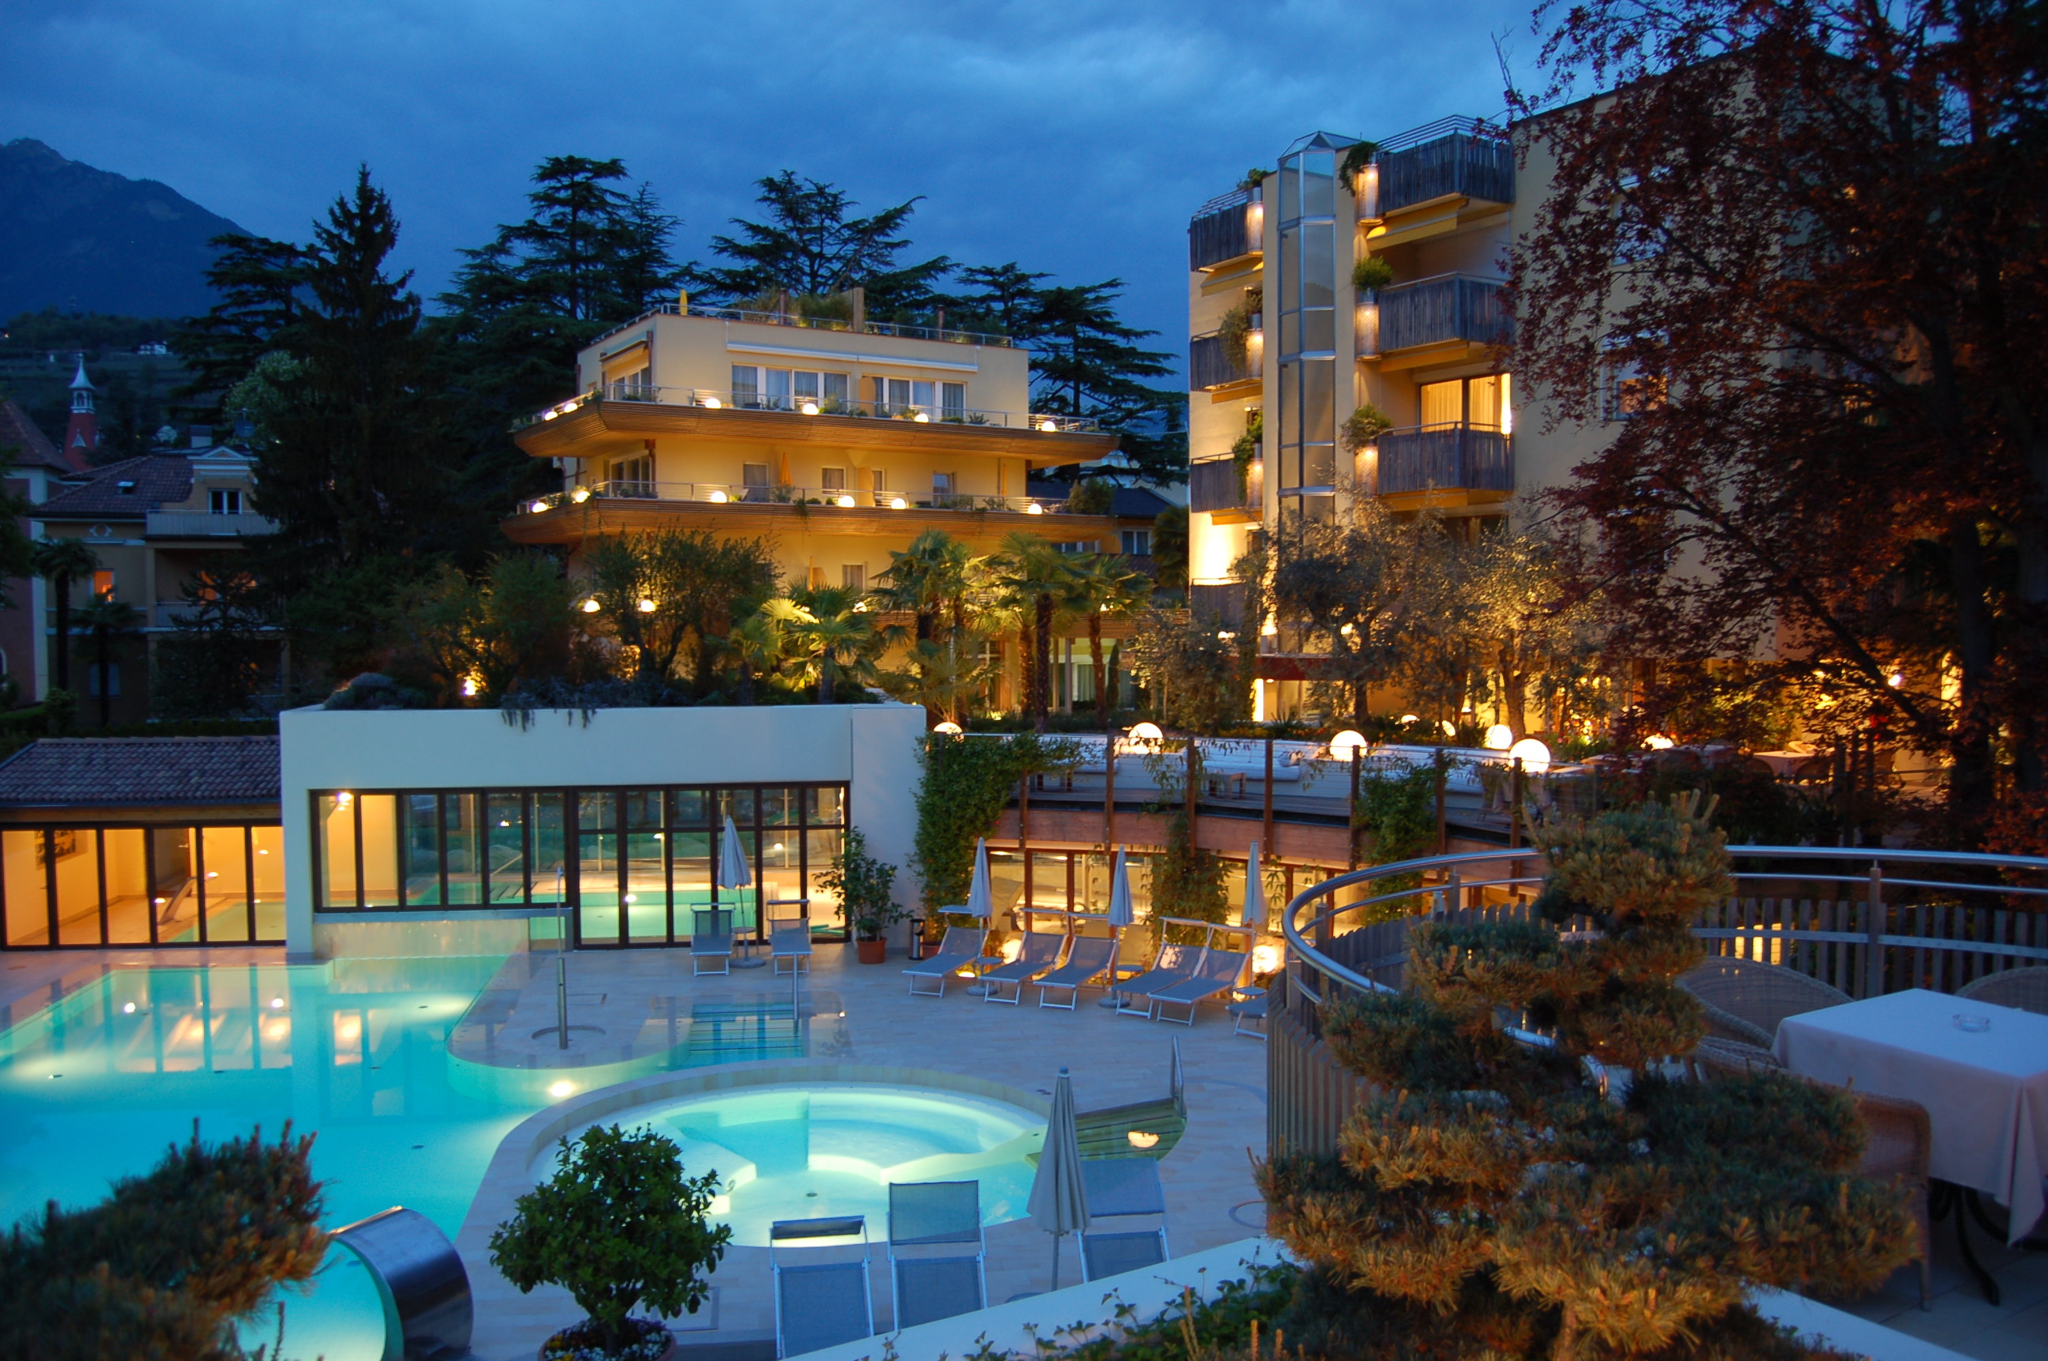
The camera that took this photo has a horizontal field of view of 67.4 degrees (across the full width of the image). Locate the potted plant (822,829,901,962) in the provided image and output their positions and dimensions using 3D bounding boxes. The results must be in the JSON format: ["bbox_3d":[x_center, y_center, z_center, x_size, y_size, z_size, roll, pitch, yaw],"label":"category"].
[{"bbox_3d":[-2.744,3.691,26.451,1.400,2.320,1.250,-1,3,-7],"label":"potted plant"}]

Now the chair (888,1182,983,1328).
[{"bbox_3d":[-0.603,4.855,11.563,0.740,1.400,1.900,-1,3,-7],"label":"chair"}]

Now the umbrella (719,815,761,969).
[{"bbox_3d":[-4.754,3.530,25.808,0.660,2.460,0.620,0,3,0],"label":"umbrella"}]

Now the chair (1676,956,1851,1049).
[{"bbox_3d":[2.904,1.502,5.881,0.620,0.800,0.620,-2,3,-29],"label":"chair"}]

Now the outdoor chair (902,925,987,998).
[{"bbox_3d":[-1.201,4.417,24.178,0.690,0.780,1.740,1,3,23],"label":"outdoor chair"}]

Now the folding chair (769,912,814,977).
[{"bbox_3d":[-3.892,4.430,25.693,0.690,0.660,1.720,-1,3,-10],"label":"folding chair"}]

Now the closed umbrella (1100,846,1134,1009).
[{"bbox_3d":[1.453,3.747,23.522,0.520,2.440,0.520,0,3,0],"label":"closed umbrella"}]

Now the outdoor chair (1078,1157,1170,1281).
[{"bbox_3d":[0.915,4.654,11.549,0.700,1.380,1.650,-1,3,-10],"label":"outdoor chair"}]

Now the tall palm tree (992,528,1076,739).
[{"bbox_3d":[0.222,-1.002,33.096,1.800,4.400,1.800,0,3,0],"label":"tall palm tree"}]

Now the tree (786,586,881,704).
[{"bbox_3d":[-3.713,-0.547,30.057,1.850,2.600,1.850,0,3,0],"label":"tree"}]

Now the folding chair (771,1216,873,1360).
[{"bbox_3d":[-1.488,4.967,11.424,0.740,1.200,1.880,-1,3,-8],"label":"folding chair"}]

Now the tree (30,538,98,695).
[{"bbox_3d":[-28.133,-1.528,45.116,1.800,5.300,1.800,-2,3,-32],"label":"tree"}]

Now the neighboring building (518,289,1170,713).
[{"bbox_3d":[-7.736,-6.141,57.022,19.700,13.400,13.000,-2,3,-31],"label":"neighboring building"}]

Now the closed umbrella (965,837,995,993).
[{"bbox_3d":[-0.665,3.720,24.358,0.500,2.440,0.500,0,3,0],"label":"closed umbrella"}]

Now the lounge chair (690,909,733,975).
[{"bbox_3d":[-5.345,4.429,26.231,0.690,0.900,1.800,-1,3,-8],"label":"lounge chair"}]

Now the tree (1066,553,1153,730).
[{"bbox_3d":[1.930,-0.871,35.089,1.950,4.100,1.950,0,3,0],"label":"tree"}]

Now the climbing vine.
[{"bbox_3d":[-0.572,2.566,26.754,2.800,3.300,0.900,0,3,12],"label":"climbing vine"}]

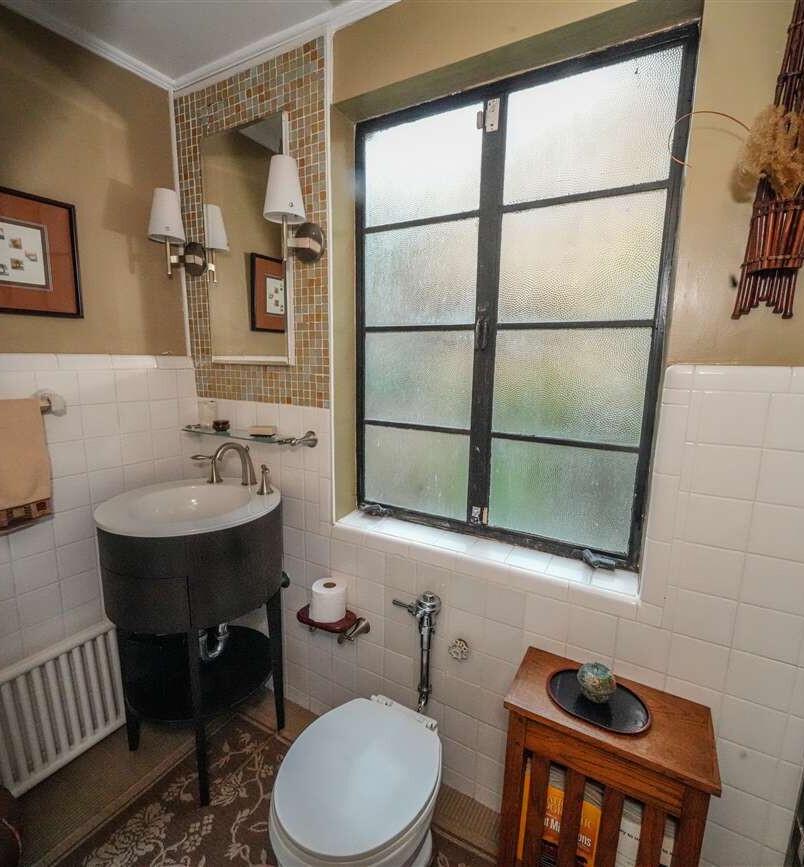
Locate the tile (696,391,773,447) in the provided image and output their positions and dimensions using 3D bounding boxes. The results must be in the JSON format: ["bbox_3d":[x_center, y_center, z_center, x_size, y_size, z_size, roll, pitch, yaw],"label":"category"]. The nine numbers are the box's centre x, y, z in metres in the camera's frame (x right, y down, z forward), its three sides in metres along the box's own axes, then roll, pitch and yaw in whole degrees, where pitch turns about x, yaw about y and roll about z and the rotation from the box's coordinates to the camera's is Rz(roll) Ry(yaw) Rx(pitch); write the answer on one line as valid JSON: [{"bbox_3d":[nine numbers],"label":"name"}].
[{"bbox_3d":[0.672,-0.028,0.881,0.108,0.108,0.009,6,11,29],"label":"tile"}]

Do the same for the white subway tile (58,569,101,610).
[{"bbox_3d":[-1.063,0.516,1.432,0.009,0.108,0.108,7,11,30],"label":"white subway tile"}]

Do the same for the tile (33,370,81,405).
[{"bbox_3d":[-1.052,-0.135,1.329,0.009,0.108,0.108,6,11,29],"label":"tile"}]

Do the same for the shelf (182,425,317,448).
[{"bbox_3d":[-0.556,0.006,1.520,0.565,0.056,0.137,6,11,29],"label":"shelf"}]

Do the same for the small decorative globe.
[{"bbox_3d":[0.428,0.550,0.957,0.078,0.078,0.078,6,11,29],"label":"small decorative globe"}]

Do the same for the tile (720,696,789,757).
[{"bbox_3d":[0.756,0.630,0.937,0.108,0.108,0.009,6,11,30],"label":"tile"}]

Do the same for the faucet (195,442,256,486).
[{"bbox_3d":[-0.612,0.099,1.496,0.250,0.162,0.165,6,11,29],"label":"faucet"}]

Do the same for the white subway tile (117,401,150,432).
[{"bbox_3d":[-0.945,-0.055,1.533,0.010,0.108,0.108,6,11,29],"label":"white subway tile"}]

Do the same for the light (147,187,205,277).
[{"bbox_3d":[-0.806,-0.699,1.540,0.118,0.287,0.176,6,11,30],"label":"light"}]

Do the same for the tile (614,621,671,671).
[{"bbox_3d":[0.569,0.501,1.027,0.108,0.108,0.009,6,11,30],"label":"tile"}]

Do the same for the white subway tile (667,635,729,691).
[{"bbox_3d":[0.662,0.511,0.971,0.108,0.108,0.010,6,11,29],"label":"white subway tile"}]

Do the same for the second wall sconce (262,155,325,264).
[{"bbox_3d":[-0.323,-0.639,1.263,0.120,0.285,0.172,6,11,29],"label":"second wall sconce"}]

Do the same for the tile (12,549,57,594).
[{"bbox_3d":[-1.117,0.421,1.318,0.009,0.108,0.108,7,11,30],"label":"tile"}]

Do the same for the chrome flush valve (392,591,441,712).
[{"bbox_3d":[0.030,0.650,1.298,0.140,0.410,0.100,6,11,29],"label":"chrome flush valve"}]

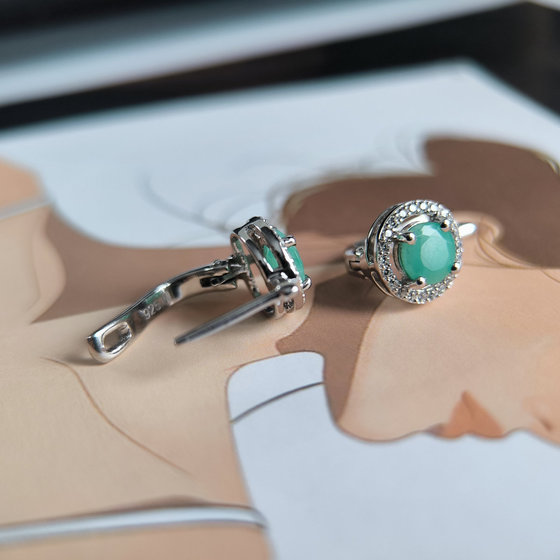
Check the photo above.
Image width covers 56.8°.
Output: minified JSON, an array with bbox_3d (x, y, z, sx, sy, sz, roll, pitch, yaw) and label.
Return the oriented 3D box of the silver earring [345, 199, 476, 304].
[{"bbox_3d":[0.015,-0.004,0.058,0.016,0.011,0.012,-17,9,-19],"label":"silver earring"}]

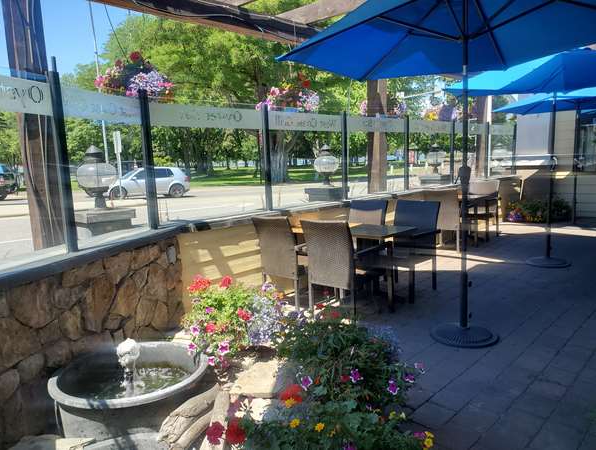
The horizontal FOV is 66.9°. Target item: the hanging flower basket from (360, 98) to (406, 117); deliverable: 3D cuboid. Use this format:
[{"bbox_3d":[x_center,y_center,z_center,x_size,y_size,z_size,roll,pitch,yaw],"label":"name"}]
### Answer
[{"bbox_3d":[1.332,-1.854,7.022,0.660,0.420,0.680,6,12,44],"label":"hanging flower basket"}]

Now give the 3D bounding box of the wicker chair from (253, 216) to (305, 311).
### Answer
[{"bbox_3d":[-0.048,0.331,4.592,0.560,0.930,0.630,6,12,44],"label":"wicker chair"}]

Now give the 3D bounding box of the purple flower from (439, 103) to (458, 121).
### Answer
[{"bbox_3d":[2.851,-2.131,8.537,0.340,0.340,0.360,6,12,44],"label":"purple flower"}]

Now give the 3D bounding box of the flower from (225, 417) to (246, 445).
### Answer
[{"bbox_3d":[-0.241,0.797,1.740,0.080,0.080,0.065,-4,8,-9],"label":"flower"}]

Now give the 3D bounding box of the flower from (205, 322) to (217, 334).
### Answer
[{"bbox_3d":[-0.547,0.640,2.800,0.075,0.072,0.065,-4,9,-12],"label":"flower"}]

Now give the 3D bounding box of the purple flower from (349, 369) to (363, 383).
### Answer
[{"bbox_3d":[0.301,0.792,2.380,0.068,0.072,0.050,-1,9,7],"label":"purple flower"}]

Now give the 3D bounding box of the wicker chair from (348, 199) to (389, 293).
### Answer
[{"bbox_3d":[0.638,0.196,5.320,0.570,0.940,0.640,6,12,45],"label":"wicker chair"}]

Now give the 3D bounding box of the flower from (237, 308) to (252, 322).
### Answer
[{"bbox_3d":[-0.342,0.569,2.850,0.100,0.088,0.080,-3,9,-7],"label":"flower"}]

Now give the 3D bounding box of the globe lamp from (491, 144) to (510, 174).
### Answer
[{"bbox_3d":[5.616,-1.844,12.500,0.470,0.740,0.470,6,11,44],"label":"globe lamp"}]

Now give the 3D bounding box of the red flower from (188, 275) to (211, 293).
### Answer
[{"bbox_3d":[-0.659,0.386,3.000,0.140,0.115,0.110,-4,9,-13],"label":"red flower"}]

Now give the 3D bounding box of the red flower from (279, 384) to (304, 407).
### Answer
[{"bbox_3d":[-0.039,0.835,2.200,0.112,0.105,0.095,-2,8,-2],"label":"red flower"}]

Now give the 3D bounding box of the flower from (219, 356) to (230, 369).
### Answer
[{"bbox_3d":[-0.388,0.726,2.380,0.060,0.060,0.045,-4,8,-10],"label":"flower"}]

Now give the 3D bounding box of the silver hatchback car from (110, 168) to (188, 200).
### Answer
[{"bbox_3d":[-7.250,-2.058,21.424,4.220,1.490,1.790,-5,9,-17],"label":"silver hatchback car"}]

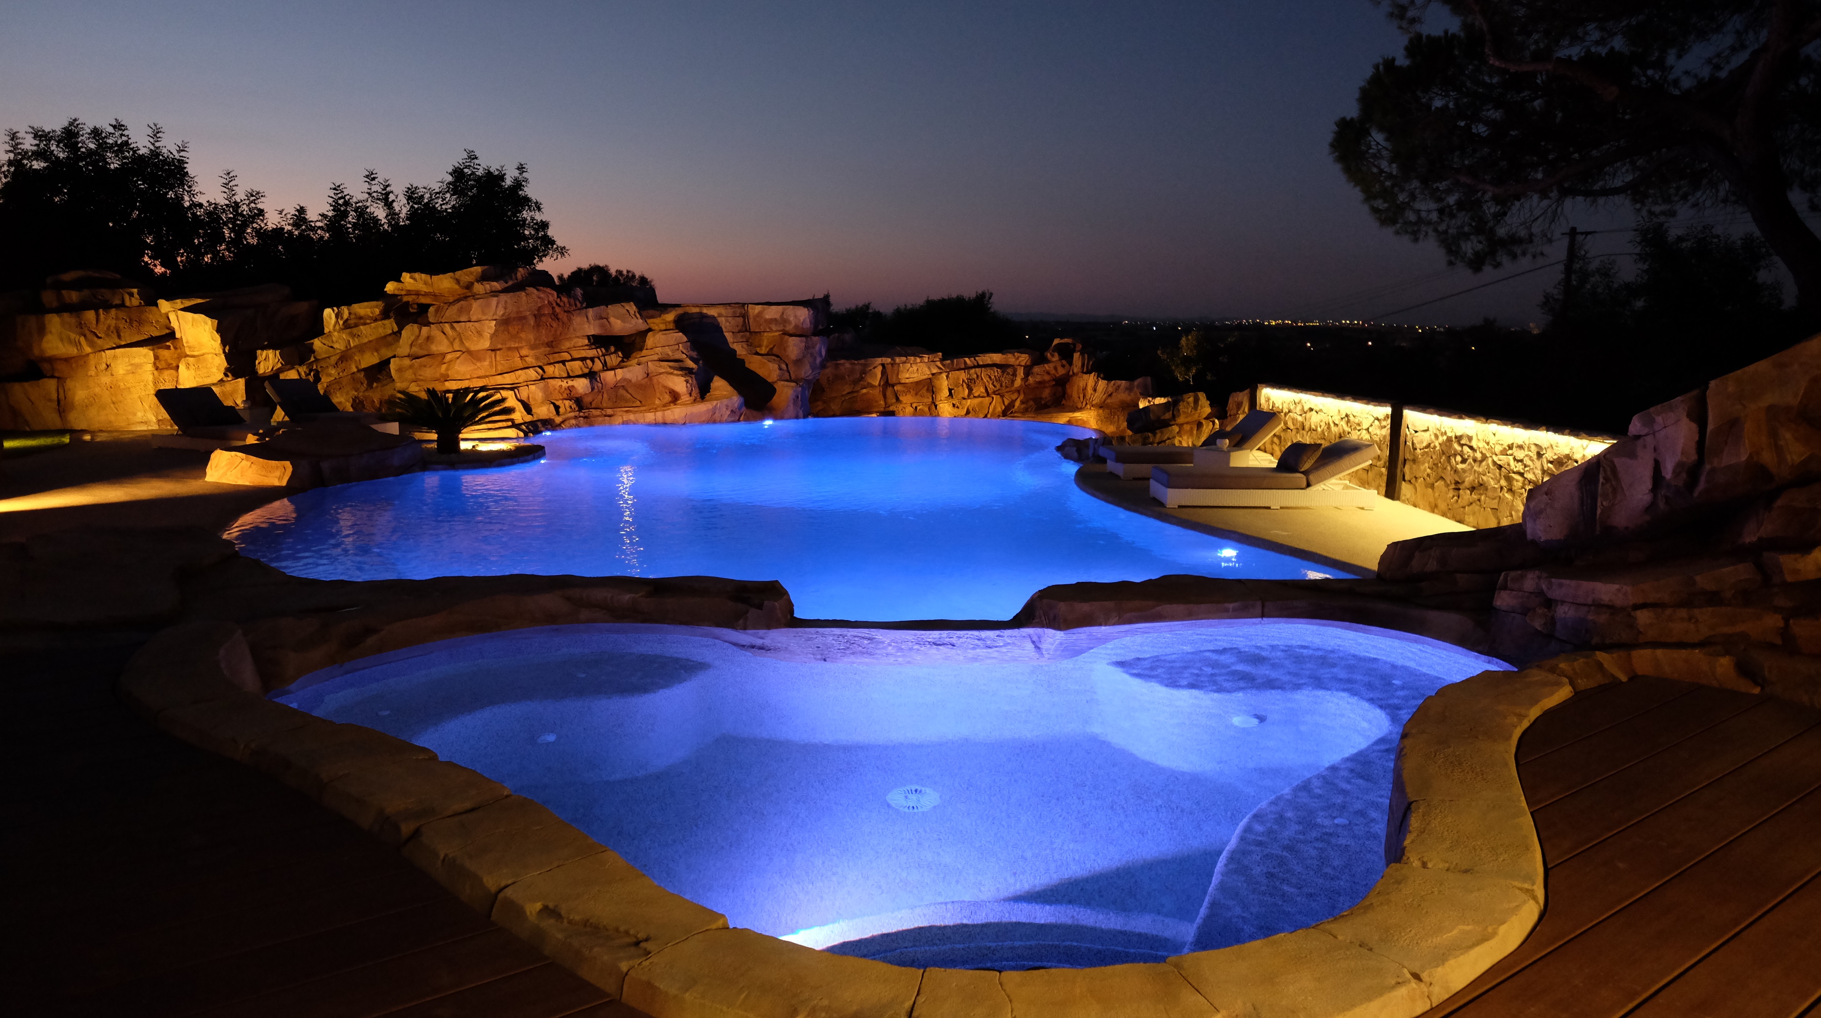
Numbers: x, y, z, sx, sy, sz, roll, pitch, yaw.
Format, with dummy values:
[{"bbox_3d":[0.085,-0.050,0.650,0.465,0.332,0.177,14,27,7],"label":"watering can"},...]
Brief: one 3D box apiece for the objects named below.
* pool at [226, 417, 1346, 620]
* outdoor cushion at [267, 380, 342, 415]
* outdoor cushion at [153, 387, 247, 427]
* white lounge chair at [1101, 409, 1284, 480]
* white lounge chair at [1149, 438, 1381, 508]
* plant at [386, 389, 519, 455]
[{"bbox_3d":[-1.601,0.095,13.634,9.900,1.350,14.200,1,10,0],"label":"pool"},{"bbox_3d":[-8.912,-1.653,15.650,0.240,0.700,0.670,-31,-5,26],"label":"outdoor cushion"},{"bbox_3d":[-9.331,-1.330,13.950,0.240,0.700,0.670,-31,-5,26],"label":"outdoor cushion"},{"bbox_3d":[3.271,-0.745,12.220,2.050,0.720,0.680,-1,10,-7],"label":"white lounge chair"},{"bbox_3d":[3.461,-0.367,10.435,2.050,0.620,0.680,0,10,-1],"label":"white lounge chair"},{"bbox_3d":[-5.896,-1.135,13.584,1.560,0.860,1.520,-4,11,-23],"label":"plant"}]

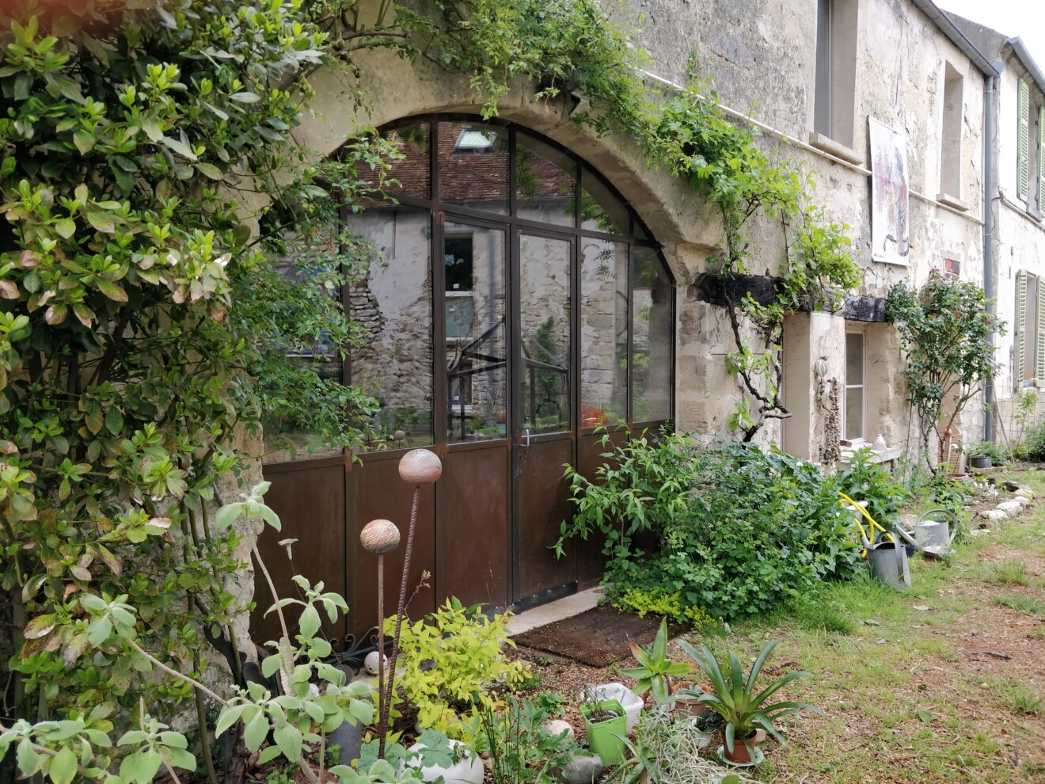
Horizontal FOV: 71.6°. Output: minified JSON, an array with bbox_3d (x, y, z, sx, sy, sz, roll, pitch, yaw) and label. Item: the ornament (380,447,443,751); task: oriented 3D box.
[{"bbox_3d":[-0.385,0.768,2.500,0.205,1.130,0.160,0,3,0],"label":"ornament"}]

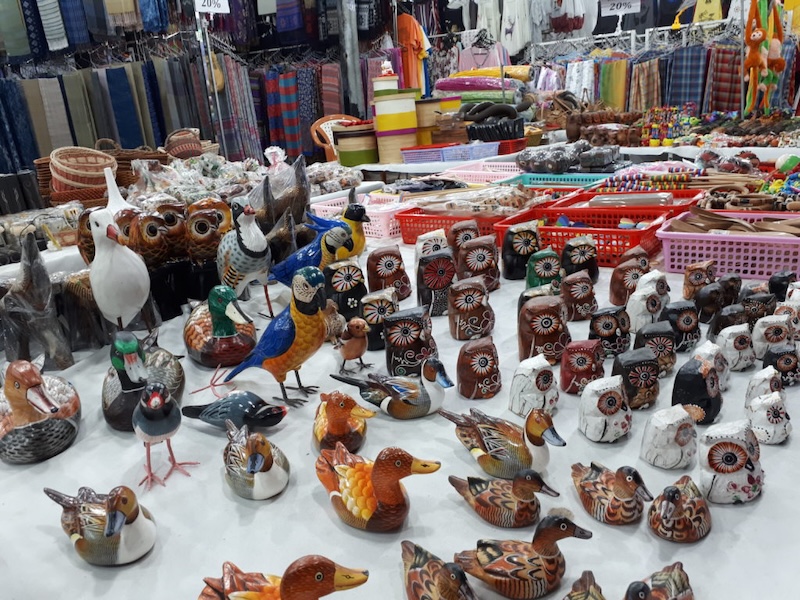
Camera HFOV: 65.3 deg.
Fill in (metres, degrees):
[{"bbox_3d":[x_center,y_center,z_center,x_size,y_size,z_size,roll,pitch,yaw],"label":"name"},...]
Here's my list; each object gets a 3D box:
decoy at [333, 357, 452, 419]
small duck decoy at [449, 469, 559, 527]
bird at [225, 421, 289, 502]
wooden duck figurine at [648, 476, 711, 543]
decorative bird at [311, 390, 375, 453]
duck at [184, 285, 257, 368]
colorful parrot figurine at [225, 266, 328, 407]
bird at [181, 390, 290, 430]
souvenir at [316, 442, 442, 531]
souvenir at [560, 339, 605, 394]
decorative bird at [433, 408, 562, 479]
[{"bbox_3d":[-0.003,0.106,0.742,0.146,0.073,0.060,-1,16,11],"label":"decoy"},{"bbox_3d":[0.112,0.210,0.684,0.120,0.066,0.059,5,22,23],"label":"small duck decoy"},{"bbox_3d":[-0.185,0.188,0.776,0.069,0.087,0.136,-17,23,-32],"label":"bird"},{"bbox_3d":[0.228,0.166,0.509,0.043,0.048,0.075,8,20,38],"label":"wooden duck figurine"},{"bbox_3d":[-0.069,0.127,0.690,0.053,0.068,0.095,-16,20,-36],"label":"decorative bird"},{"bbox_3d":[-0.333,0.036,1.129,0.120,0.151,0.198,-19,25,-35],"label":"duck"},{"bbox_3d":[-0.201,0.047,0.972,0.217,0.220,0.078,5,22,24],"label":"colorful parrot figurine"},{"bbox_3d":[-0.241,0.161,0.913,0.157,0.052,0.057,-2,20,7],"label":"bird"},{"bbox_3d":[-0.025,0.200,0.693,0.146,0.098,0.075,5,22,23],"label":"souvenir"},{"bbox_3d":[0.229,0.081,0.784,0.049,0.063,0.043,-13,18,-26],"label":"souvenir"},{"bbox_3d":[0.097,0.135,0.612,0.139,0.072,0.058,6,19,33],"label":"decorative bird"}]

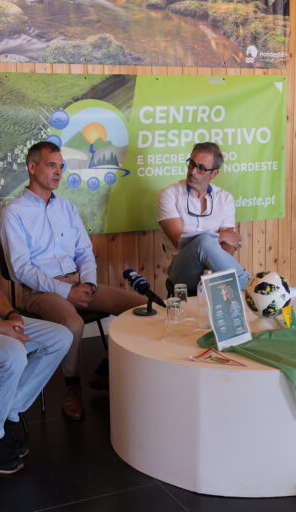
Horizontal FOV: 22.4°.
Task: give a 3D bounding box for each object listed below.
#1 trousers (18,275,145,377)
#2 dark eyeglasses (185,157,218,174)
[{"bbox_3d":[-0.320,0.321,3.726,0.600,0.500,0.620,-11,14,-44],"label":"trousers"},{"bbox_3d":[0.303,-0.506,4.169,0.140,0.045,0.140,24,18,24],"label":"dark eyeglasses"}]

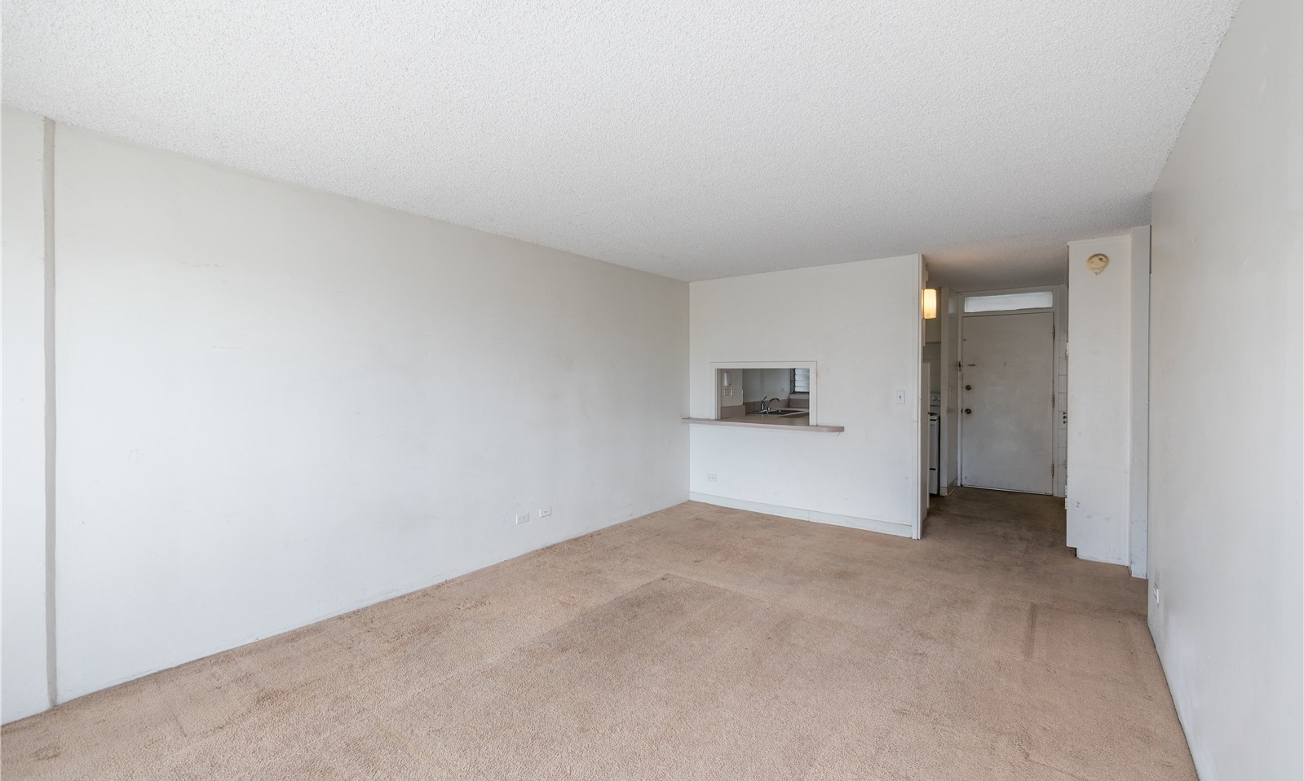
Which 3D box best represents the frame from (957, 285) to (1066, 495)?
[{"bbox_3d":[4.324,-0.005,6.424,1.041,2.447,0.130,0,1,38],"label":"frame"}]

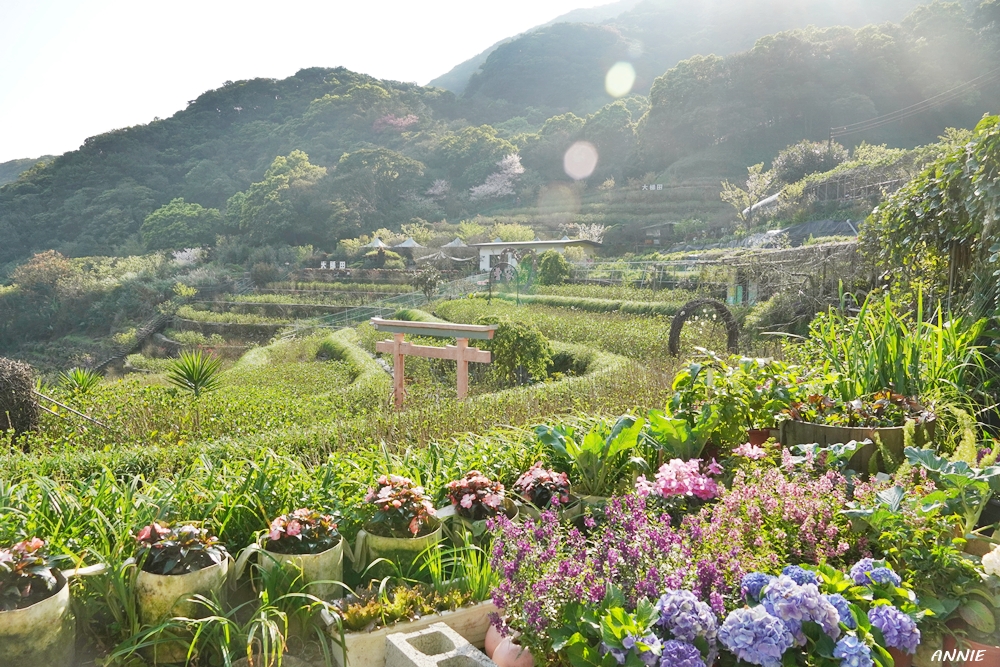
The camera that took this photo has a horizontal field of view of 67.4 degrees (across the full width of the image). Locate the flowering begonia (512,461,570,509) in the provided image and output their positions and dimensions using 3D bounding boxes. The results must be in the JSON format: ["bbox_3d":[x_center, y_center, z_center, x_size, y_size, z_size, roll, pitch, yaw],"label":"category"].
[{"bbox_3d":[0.198,0.714,3.500,0.270,0.210,0.260,0,4,0],"label":"flowering begonia"}]

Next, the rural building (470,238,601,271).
[{"bbox_3d":[3.600,-7.277,70.700,11.800,2.900,5.400,3,5,37],"label":"rural building"}]

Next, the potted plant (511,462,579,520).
[{"bbox_3d":[0.223,0.819,3.523,0.310,0.420,0.310,0,4,0],"label":"potted plant"}]

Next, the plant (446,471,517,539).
[{"bbox_3d":[-0.074,0.829,3.384,0.310,0.420,0.310,0,4,0],"label":"plant"}]

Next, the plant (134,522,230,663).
[{"bbox_3d":[-1.058,0.838,2.500,0.320,0.410,0.320,-1,3,-23],"label":"plant"}]

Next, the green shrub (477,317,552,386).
[{"bbox_3d":[0.396,0.519,20.500,2.050,1.950,2.000,0,3,1],"label":"green shrub"}]

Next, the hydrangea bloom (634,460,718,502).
[{"bbox_3d":[0.781,0.642,3.300,0.350,0.190,0.280,0,4,0],"label":"hydrangea bloom"}]

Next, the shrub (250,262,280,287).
[{"bbox_3d":[-19.383,-4.877,62.000,2.400,2.000,2.200,-1,3,-17],"label":"shrub"}]

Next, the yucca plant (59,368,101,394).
[{"bbox_3d":[-10.905,1.248,19.500,1.150,0.820,1.100,0,4,0],"label":"yucca plant"}]

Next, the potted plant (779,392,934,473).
[{"bbox_3d":[1.668,0.548,3.500,0.720,0.540,0.700,1,3,26],"label":"potted plant"}]

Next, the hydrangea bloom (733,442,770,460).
[{"bbox_3d":[1.224,0.574,3.650,0.170,0.100,0.140,0,4,0],"label":"hydrangea bloom"}]

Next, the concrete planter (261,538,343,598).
[{"bbox_3d":[-0.709,0.881,2.680,0.310,0.300,0.310,-1,3,-15],"label":"concrete planter"}]

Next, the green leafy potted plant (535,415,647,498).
[{"bbox_3d":[0.422,0.574,3.500,0.520,0.400,0.480,0,3,7],"label":"green leafy potted plant"}]

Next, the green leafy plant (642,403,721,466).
[{"bbox_3d":[0.932,0.523,3.850,0.400,0.350,0.400,1,3,14],"label":"green leafy plant"}]

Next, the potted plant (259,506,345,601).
[{"bbox_3d":[-0.736,0.845,2.786,0.310,0.390,0.310,0,4,0],"label":"potted plant"}]

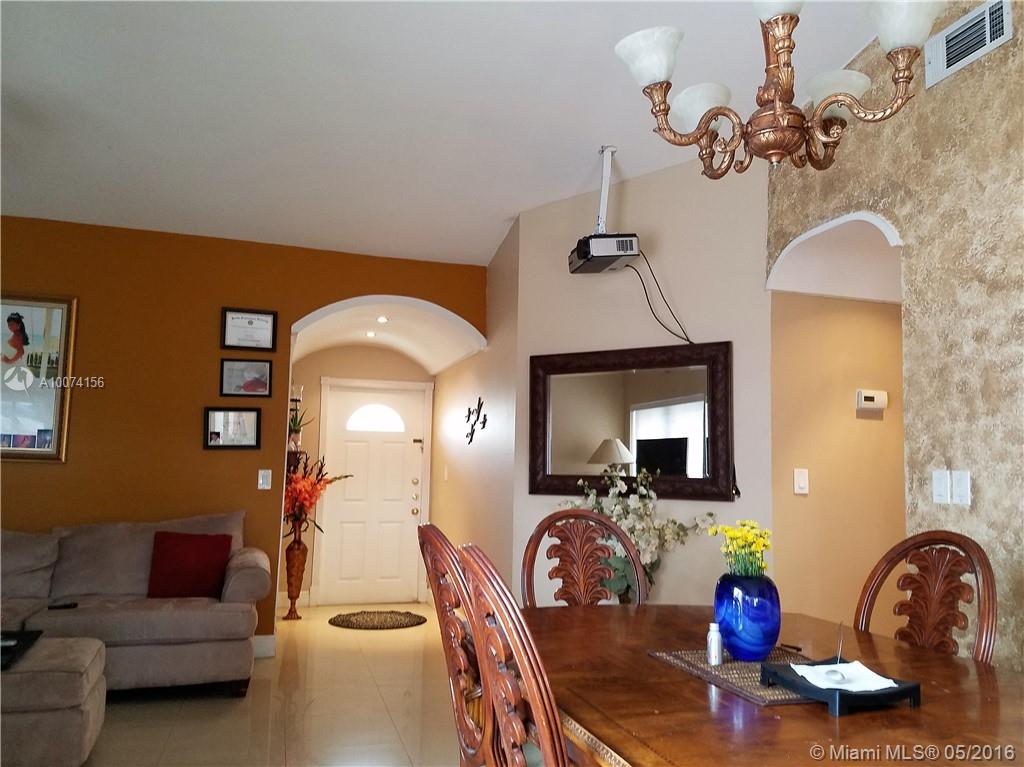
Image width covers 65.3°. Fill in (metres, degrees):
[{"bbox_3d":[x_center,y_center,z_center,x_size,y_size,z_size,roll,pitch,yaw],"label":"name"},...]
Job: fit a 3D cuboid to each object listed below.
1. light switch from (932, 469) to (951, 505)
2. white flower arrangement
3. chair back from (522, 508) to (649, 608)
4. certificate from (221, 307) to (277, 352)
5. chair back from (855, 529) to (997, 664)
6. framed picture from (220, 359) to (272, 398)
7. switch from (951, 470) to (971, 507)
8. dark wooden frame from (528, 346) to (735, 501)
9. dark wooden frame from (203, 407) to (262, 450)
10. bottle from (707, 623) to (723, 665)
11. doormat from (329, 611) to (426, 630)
[{"bbox_3d":[1.684,0.407,3.130,0.012,0.129,0.084,3,-6,-16],"label":"light switch"},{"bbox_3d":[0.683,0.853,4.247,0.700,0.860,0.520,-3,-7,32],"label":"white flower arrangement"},{"bbox_3d":[0.381,1.065,3.067,0.555,1.120,0.620,3,-6,-16],"label":"chair back"},{"bbox_3d":[-1.804,-0.366,5.481,0.365,0.288,0.022,3,-6,-16],"label":"certificate"},{"bbox_3d":[1.042,1.016,2.471,0.620,1.120,0.555,3,-6,-16],"label":"chair back"},{"bbox_3d":[-1.811,-0.035,5.446,0.335,0.262,0.022,3,-6,-16],"label":"framed picture"},{"bbox_3d":[1.711,0.398,3.039,0.012,0.129,0.084,3,-6,-16],"label":"switch"},{"bbox_3d":[0.663,0.231,4.669,1.284,0.868,0.050,-3,-7,32],"label":"dark wooden frame"},{"bbox_3d":[-1.886,0.304,5.390,0.365,0.285,0.022,3,-6,-16],"label":"dark wooden frame"},{"bbox_3d":[0.550,0.707,2.171,0.040,0.111,0.040,3,-6,-16],"label":"bottle"},{"bbox_3d":[-1.089,1.961,6.601,0.810,0.016,0.790,3,-6,-16],"label":"doormat"}]

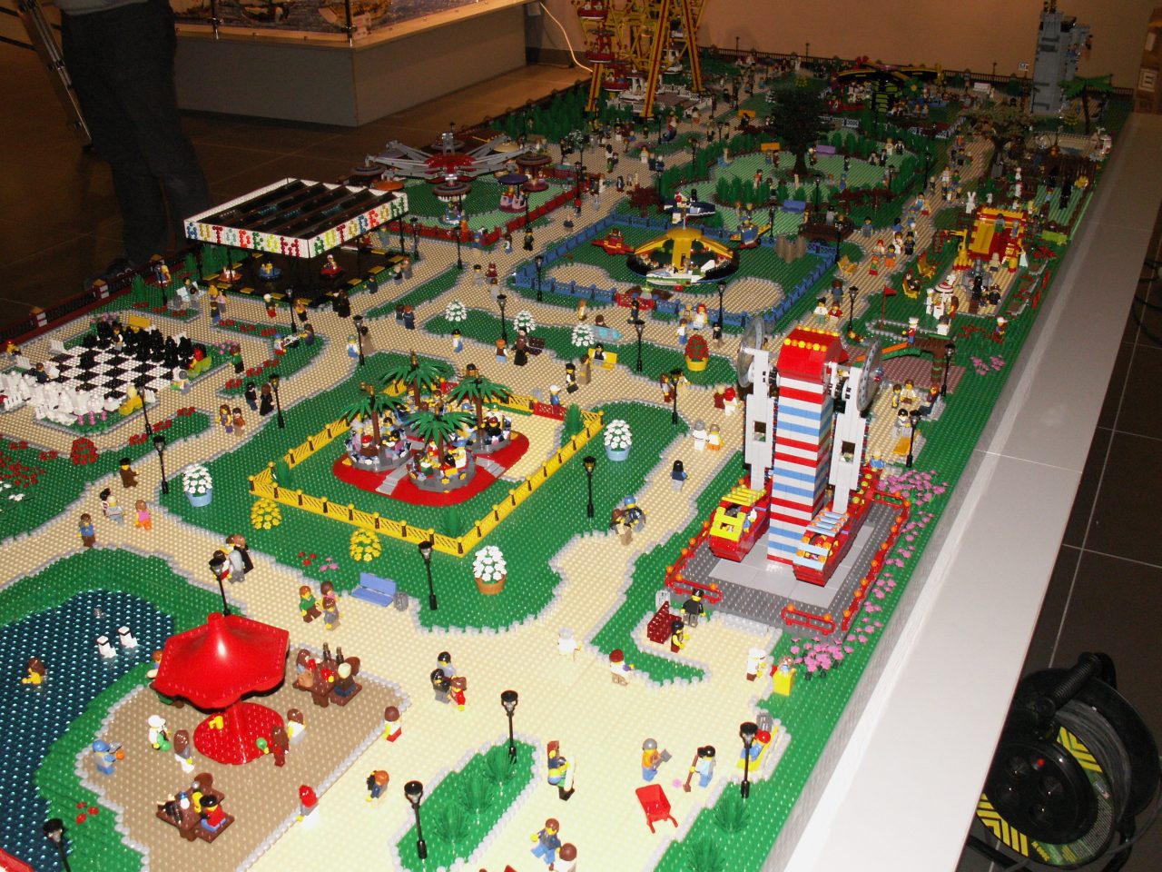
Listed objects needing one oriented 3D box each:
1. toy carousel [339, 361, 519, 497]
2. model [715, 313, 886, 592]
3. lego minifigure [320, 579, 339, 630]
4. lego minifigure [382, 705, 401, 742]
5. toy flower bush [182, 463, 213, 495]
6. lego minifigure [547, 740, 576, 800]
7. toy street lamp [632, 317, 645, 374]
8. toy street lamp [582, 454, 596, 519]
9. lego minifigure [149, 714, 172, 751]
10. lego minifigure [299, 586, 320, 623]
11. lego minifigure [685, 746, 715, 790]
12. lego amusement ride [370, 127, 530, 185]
[{"bbox_3d":[-0.206,-0.022,1.582,0.205,0.095,0.205,-1,28,0],"label":"toy carousel"},{"bbox_3d":[0.245,0.011,1.304,0.156,0.282,0.208,13,31,24],"label":"model"},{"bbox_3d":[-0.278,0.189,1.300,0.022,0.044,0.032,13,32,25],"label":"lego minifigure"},{"bbox_3d":[-0.177,0.269,1.102,0.017,0.036,0.024,13,31,25],"label":"lego minifigure"},{"bbox_3d":[-0.483,0.051,1.477,0.036,0.034,0.036,-1,28,0],"label":"toy flower bush"},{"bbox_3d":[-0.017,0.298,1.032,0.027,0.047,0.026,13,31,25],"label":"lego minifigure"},{"bbox_3d":[0.091,-0.136,1.821,0.016,0.079,0.016,13,32,25],"label":"toy street lamp"},{"bbox_3d":[0.012,0.064,1.436,0.016,0.081,0.016,13,31,24],"label":"toy street lamp"},{"bbox_3d":[-0.401,0.283,1.118,0.019,0.042,0.024,13,32,25],"label":"lego minifigure"},{"bbox_3d":[-0.298,0.185,1.292,0.018,0.042,0.024,13,32,25],"label":"lego minifigure"},{"bbox_3d":[0.108,0.300,1.063,0.028,0.043,0.025,13,32,25],"label":"lego minifigure"},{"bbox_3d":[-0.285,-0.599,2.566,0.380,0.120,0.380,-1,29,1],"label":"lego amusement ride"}]

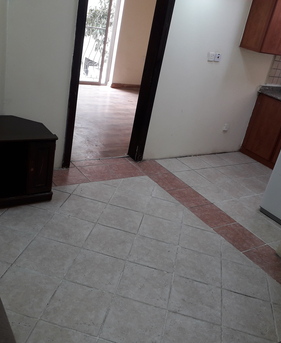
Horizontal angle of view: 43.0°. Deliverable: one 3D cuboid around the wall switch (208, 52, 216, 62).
[{"bbox_3d":[0.787,-1.272,3.952,0.086,0.086,0.030,-6,30,-34],"label":"wall switch"}]

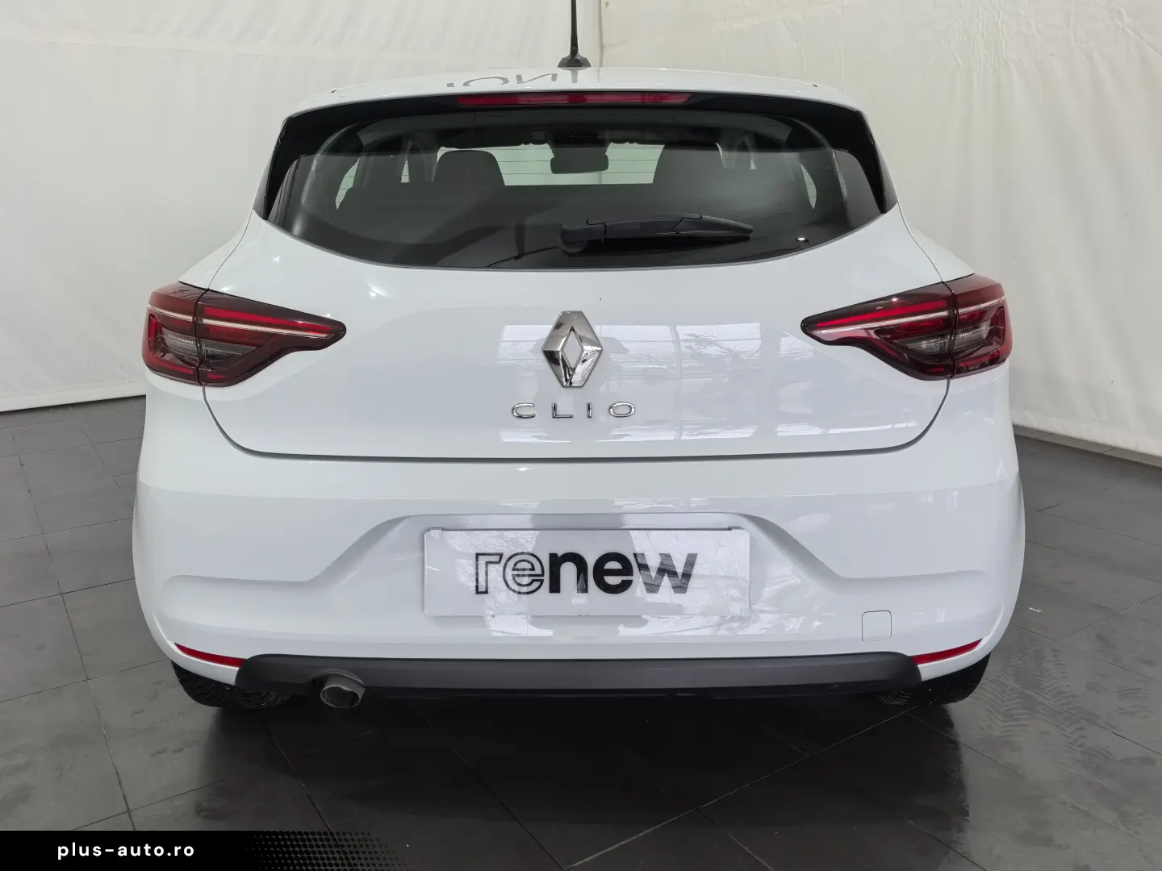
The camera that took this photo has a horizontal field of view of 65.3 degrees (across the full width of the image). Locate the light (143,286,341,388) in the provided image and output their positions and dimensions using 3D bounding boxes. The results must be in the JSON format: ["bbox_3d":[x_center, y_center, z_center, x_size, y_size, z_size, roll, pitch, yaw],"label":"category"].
[{"bbox_3d":[-0.587,-0.173,1.505,0.430,0.165,0.270,-1,15,0],"label":"light"}]

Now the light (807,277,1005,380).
[{"bbox_3d":[0.563,-0.186,1.505,0.430,0.165,0.270,-1,15,0],"label":"light"}]

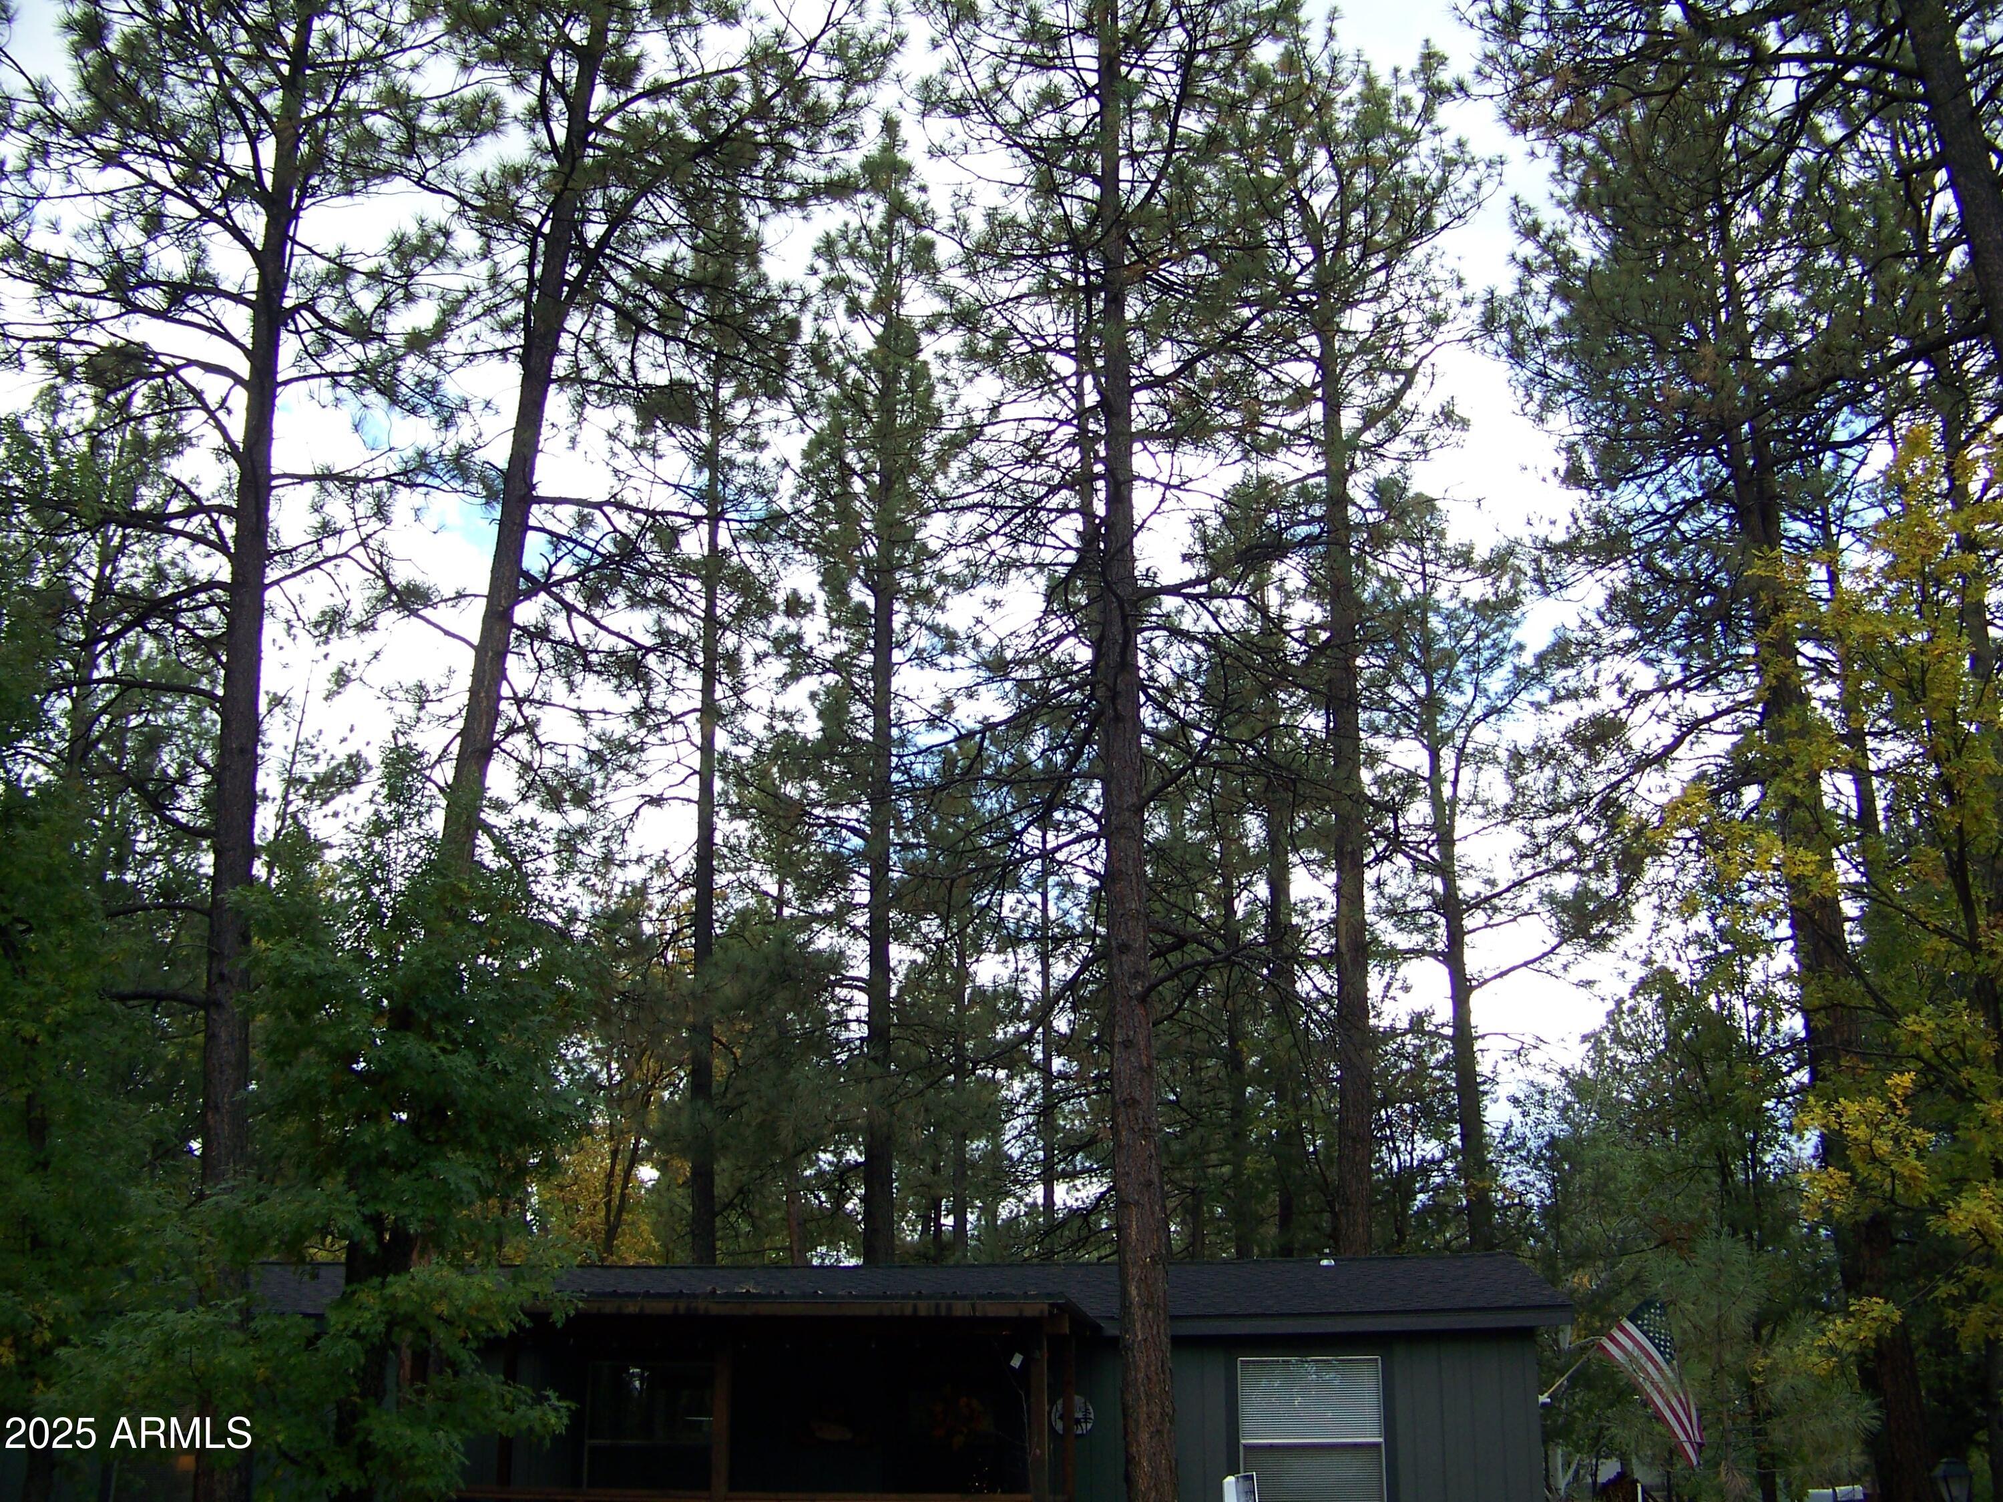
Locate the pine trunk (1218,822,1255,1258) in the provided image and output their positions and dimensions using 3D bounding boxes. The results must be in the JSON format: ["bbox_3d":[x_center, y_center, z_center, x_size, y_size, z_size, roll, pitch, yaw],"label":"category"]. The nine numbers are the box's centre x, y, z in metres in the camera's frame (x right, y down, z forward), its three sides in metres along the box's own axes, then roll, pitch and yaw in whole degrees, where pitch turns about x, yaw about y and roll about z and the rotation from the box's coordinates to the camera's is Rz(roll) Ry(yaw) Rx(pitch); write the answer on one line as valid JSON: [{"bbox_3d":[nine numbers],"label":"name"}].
[{"bbox_3d":[3.998,7.270,34.555,0.380,12.760,0.360,0,-20,0],"label":"pine trunk"}]

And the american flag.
[{"bbox_3d":[4.597,4.497,14.800,0.800,1.150,0.300,0,-20,0],"label":"american flag"}]

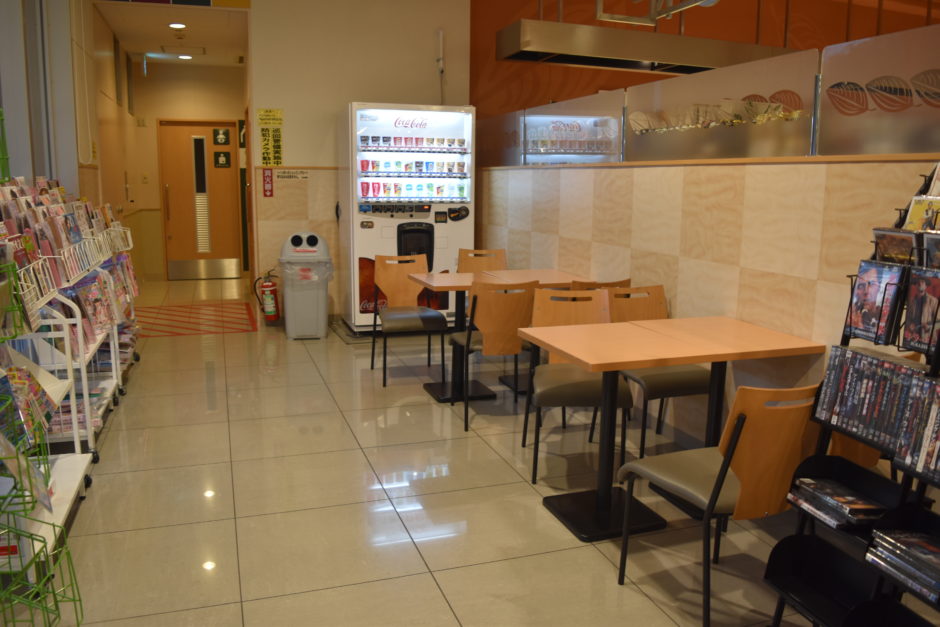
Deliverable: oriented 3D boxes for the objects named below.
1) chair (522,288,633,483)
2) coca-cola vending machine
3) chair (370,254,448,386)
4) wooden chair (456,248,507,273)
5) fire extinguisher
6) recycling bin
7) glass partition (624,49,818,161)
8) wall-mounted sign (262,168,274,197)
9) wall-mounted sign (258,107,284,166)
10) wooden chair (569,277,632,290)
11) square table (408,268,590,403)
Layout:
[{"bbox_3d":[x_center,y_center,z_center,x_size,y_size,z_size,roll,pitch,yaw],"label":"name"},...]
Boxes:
[{"bbox_3d":[0.481,0.307,3.220,0.420,0.775,0.530,0,10,-7],"label":"chair"},{"bbox_3d":[-0.551,-0.777,5.946,1.000,1.840,0.620,-3,11,-20],"label":"coca-cola vending machine"},{"bbox_3d":[-0.396,0.034,4.525,0.430,0.770,0.520,-2,11,-16],"label":"chair"},{"bbox_3d":[0.103,-0.053,5.041,0.430,0.770,0.520,0,11,-5],"label":"wooden chair"},{"bbox_3d":[-1.690,-0.142,5.870,0.200,0.480,0.155,-3,11,-20],"label":"fire extinguisher"},{"bbox_3d":[-1.387,-0.249,5.917,0.420,0.870,0.420,-2,10,-17],"label":"recycling bin"},{"bbox_3d":[1.099,-0.935,3.342,0.020,0.400,1.350,-3,11,-20],"label":"glass partition"},{"bbox_3d":[-1.747,-1.129,6.116,0.086,0.240,0.010,-3,11,-20],"label":"wall-mounted sign"},{"bbox_3d":[-1.612,-1.428,5.720,0.205,0.475,0.015,-3,11,-20],"label":"wall-mounted sign"},{"bbox_3d":[0.617,0.166,4.032,0.420,0.775,0.520,-2,11,-18],"label":"wooden chair"},{"bbox_3d":[0.169,0.131,4.392,0.985,0.705,0.620,-3,11,-20],"label":"square table"}]

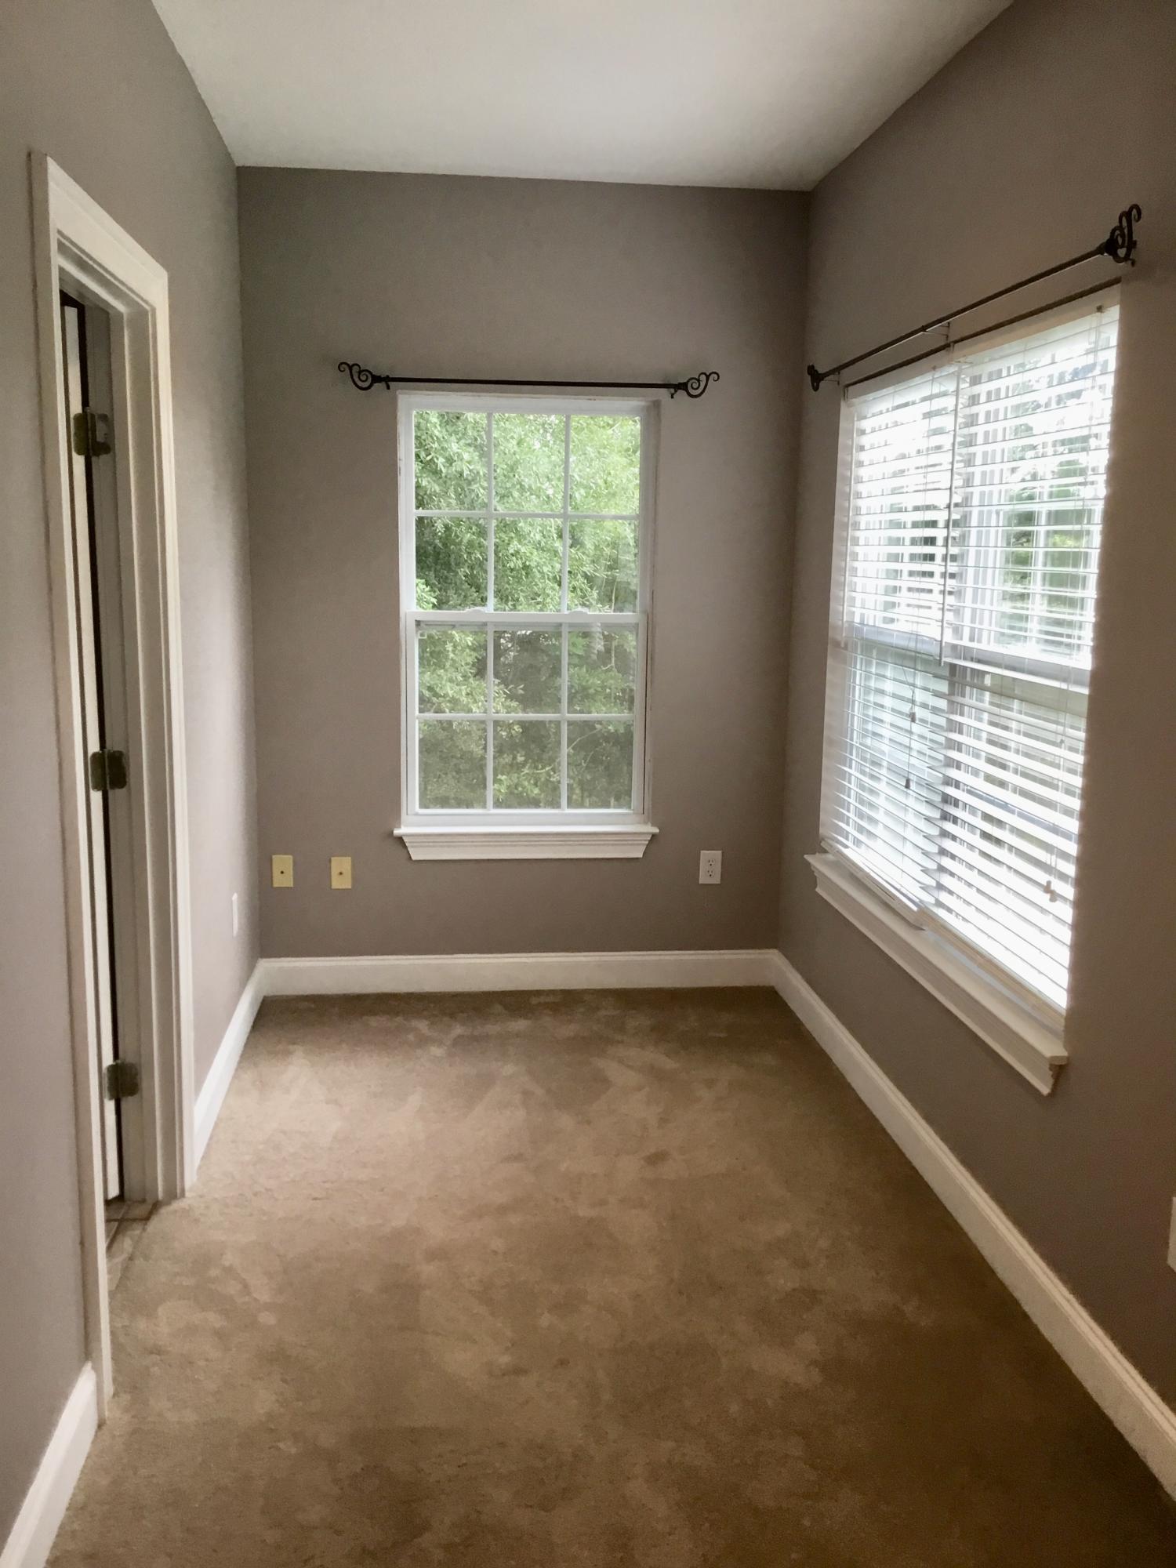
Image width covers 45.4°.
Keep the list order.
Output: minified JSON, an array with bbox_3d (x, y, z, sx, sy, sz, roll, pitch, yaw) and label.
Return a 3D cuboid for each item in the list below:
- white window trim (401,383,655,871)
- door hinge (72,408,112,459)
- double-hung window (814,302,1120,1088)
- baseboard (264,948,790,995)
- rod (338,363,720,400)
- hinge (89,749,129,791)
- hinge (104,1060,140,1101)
[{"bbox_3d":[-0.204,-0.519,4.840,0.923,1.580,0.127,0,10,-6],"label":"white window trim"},{"bbox_3d":[-1.080,-0.765,3.069,0.069,0.092,0.038,0,10,-6],"label":"door hinge"},{"bbox_3d":[0.886,-0.281,3.578,0.130,1.575,1.860,0,10,-6],"label":"double-hung window"},{"bbox_3d":[-0.226,0.673,5.009,1.861,0.127,0.018,0,10,-6],"label":"baseboard"},{"bbox_3d":[-0.188,-1.322,4.641,1.248,0.100,0.085,0,10,-6],"label":"rod"},{"bbox_3d":[-1.091,-0.030,3.193,0.069,0.092,0.038,0,10,-6],"label":"hinge"},{"bbox_3d":[-1.101,0.706,3.316,0.069,0.092,0.038,0,10,-6],"label":"hinge"}]

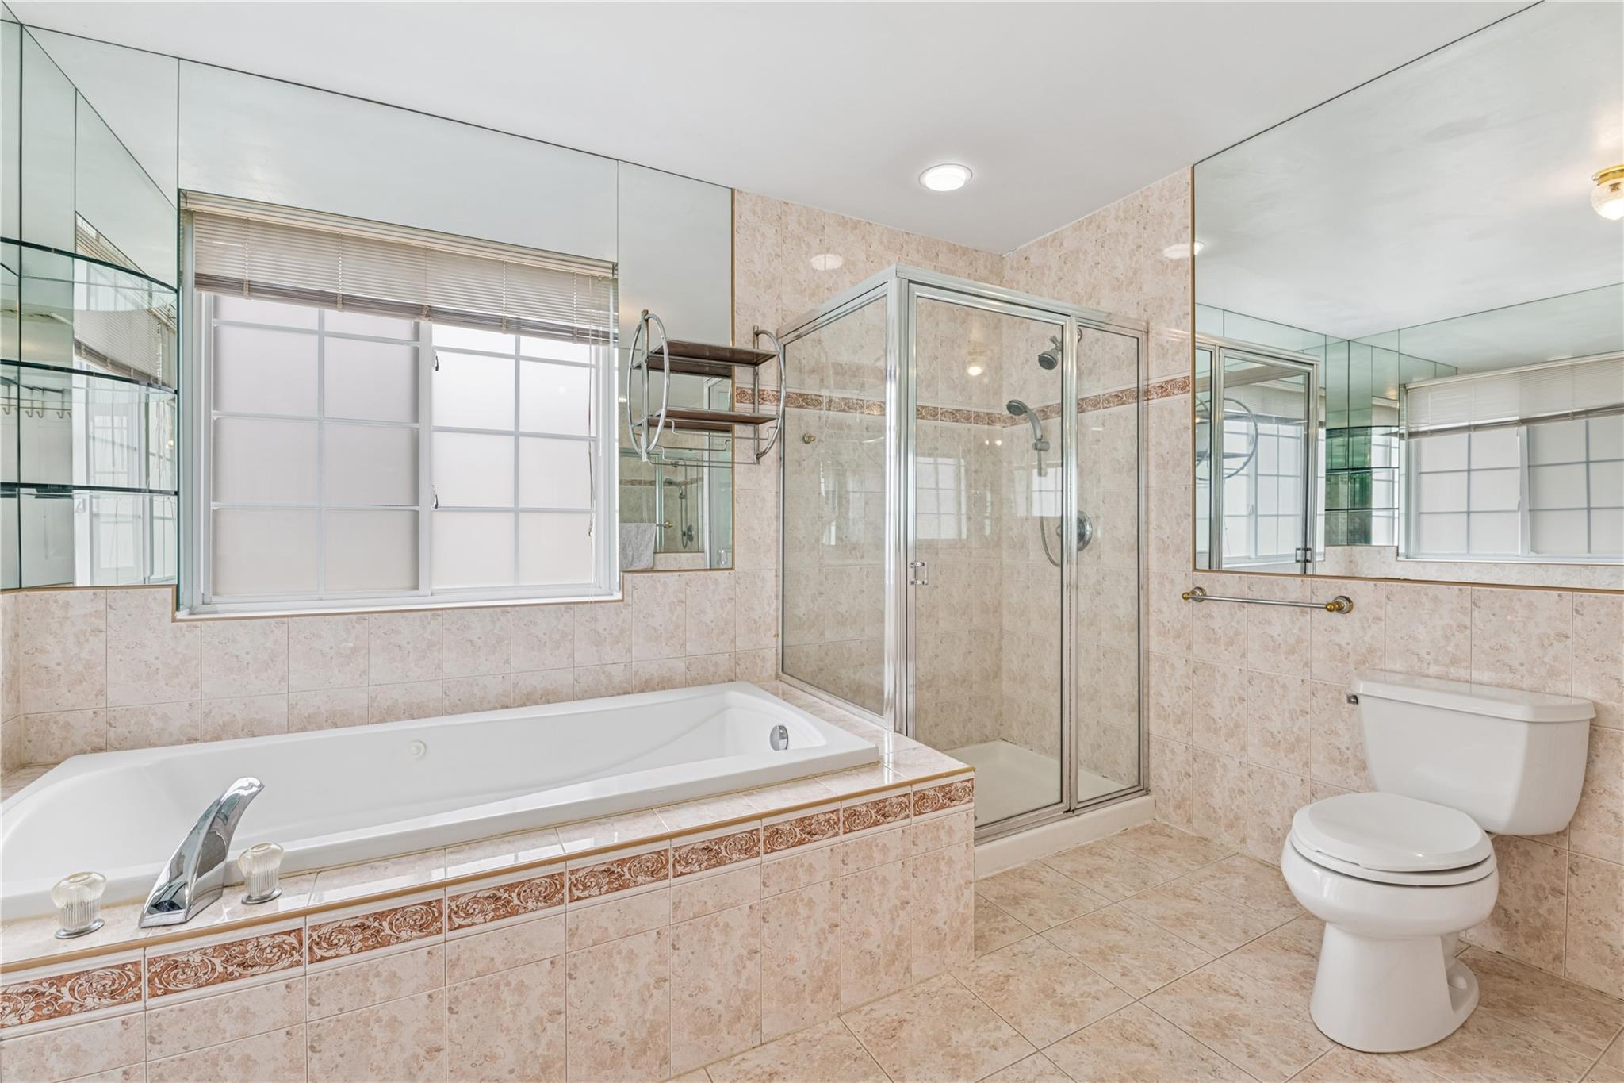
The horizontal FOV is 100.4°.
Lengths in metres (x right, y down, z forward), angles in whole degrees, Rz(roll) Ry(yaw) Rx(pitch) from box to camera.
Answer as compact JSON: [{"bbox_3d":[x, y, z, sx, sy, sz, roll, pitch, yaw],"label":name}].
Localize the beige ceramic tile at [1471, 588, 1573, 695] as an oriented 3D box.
[{"bbox_3d":[1.846,0.283,1.763,0.010,0.329,0.190,-1,1,-30],"label":"beige ceramic tile"}]

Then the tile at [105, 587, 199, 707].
[{"bbox_3d":[-1.843,0.295,1.897,0.203,0.326,0.010,-1,1,-27],"label":"tile"}]

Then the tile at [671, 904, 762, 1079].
[{"bbox_3d":[-0.198,0.931,1.417,0.199,0.317,0.010,-1,1,-28],"label":"tile"}]

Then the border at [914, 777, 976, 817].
[{"bbox_3d":[0.334,0.651,1.724,0.196,0.065,0.010,-1,1,-27],"label":"border"}]

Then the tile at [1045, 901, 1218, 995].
[{"bbox_3d":[0.829,1.076,1.792,0.310,0.010,0.310,-1,1,-28],"label":"tile"}]

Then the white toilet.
[{"bbox_3d":[1.447,0.746,1.653,0.761,0.711,0.467,-1,1,-30],"label":"white toilet"}]

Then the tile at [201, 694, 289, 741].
[{"bbox_3d":[-1.614,0.505,1.934,0.199,0.125,0.010,-1,1,-28],"label":"tile"}]

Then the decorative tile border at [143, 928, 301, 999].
[{"bbox_3d":[-0.921,0.664,1.071,0.192,0.062,0.010,0,0,-27],"label":"decorative tile border"}]

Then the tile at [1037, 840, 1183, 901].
[{"bbox_3d":[1.003,1.103,2.274,0.315,0.010,0.302,0,0,-27],"label":"tile"}]

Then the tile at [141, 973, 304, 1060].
[{"bbox_3d":[-0.893,0.726,1.038,0.203,0.077,0.010,-1,1,-28],"label":"tile"}]

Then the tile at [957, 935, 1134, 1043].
[{"bbox_3d":[0.550,1.079,1.640,0.310,0.010,0.310,-1,1,-28],"label":"tile"}]

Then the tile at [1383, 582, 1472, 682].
[{"bbox_3d":[1.692,0.284,1.864,0.010,0.315,0.200,-1,1,-28],"label":"tile"}]

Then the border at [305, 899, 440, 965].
[{"bbox_3d":[-0.727,0.652,1.134,0.199,0.063,0.010,-1,1,-28],"label":"border"}]

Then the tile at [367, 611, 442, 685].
[{"bbox_3d":[-1.262,0.326,2.106,0.200,0.225,0.010,-1,1,-28],"label":"tile"}]

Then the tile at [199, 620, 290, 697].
[{"bbox_3d":[-1.662,0.342,1.990,0.203,0.226,0.010,-1,1,-27],"label":"tile"}]

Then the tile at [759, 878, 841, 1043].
[{"bbox_3d":[-0.024,0.923,1.500,0.200,0.315,0.010,-1,1,-28],"label":"tile"}]

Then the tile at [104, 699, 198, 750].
[{"bbox_3d":[-1.871,0.528,1.931,0.201,0.130,0.010,0,0,-27],"label":"tile"}]

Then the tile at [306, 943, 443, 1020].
[{"bbox_3d":[-0.726,0.735,1.136,0.199,0.077,0.010,-1,1,-28],"label":"tile"}]

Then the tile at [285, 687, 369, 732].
[{"bbox_3d":[-1.509,0.525,2.119,0.207,0.130,0.010,0,0,-27],"label":"tile"}]

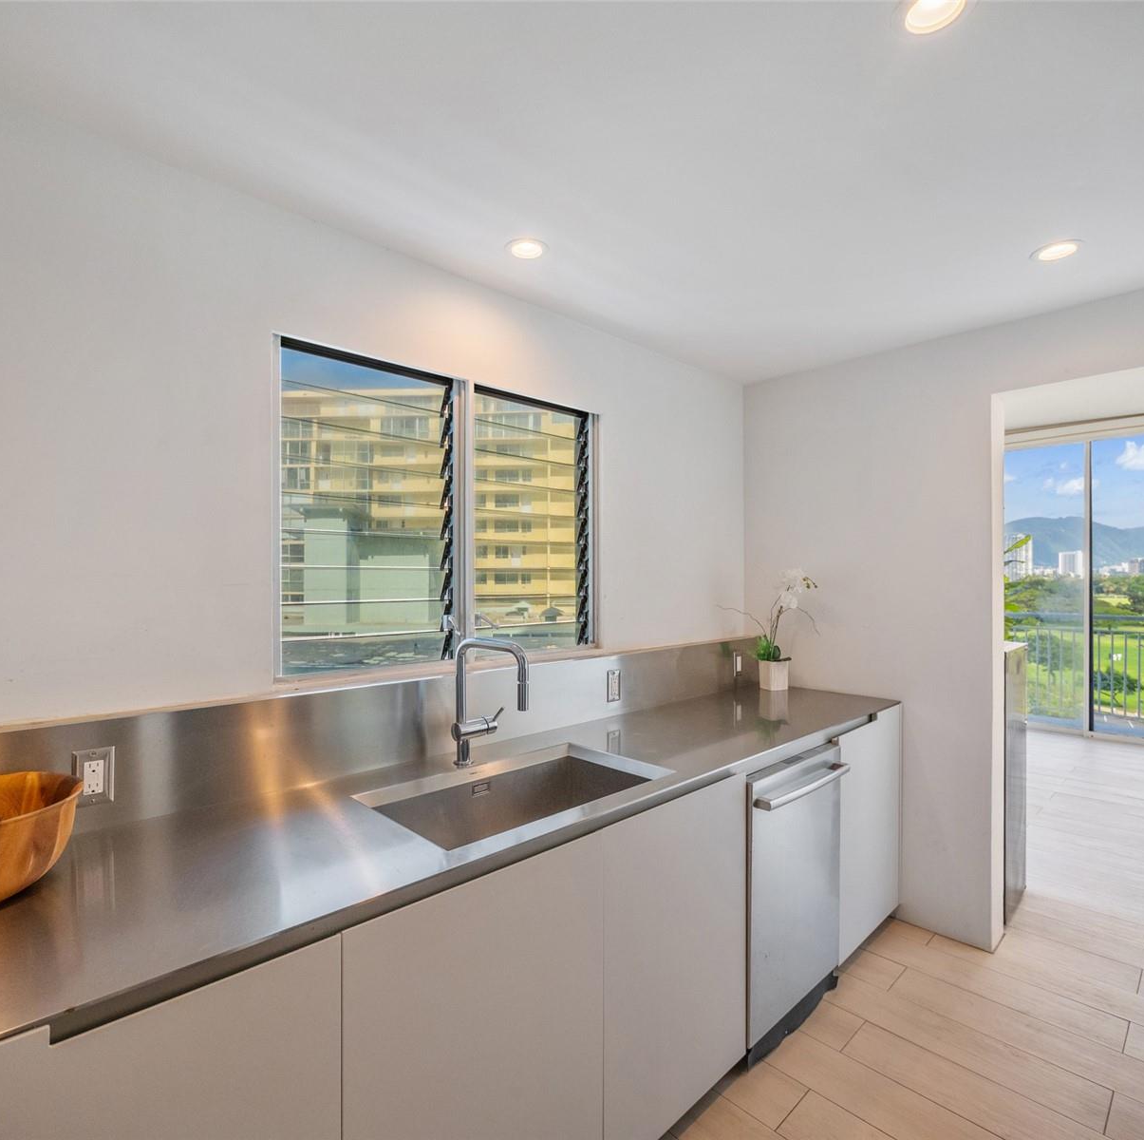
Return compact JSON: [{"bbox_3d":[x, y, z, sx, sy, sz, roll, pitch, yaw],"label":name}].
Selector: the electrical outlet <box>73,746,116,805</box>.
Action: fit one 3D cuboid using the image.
[{"bbox_3d":[-1.010,0.440,1.300,0.069,0.117,0.014,1,0,-42],"label":"electrical outlet"}]

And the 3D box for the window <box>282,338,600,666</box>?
[{"bbox_3d":[-0.370,-0.161,2.055,1.200,0.904,0.095,1,0,-42],"label":"window"}]

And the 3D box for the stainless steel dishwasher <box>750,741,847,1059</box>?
[{"bbox_3d":[0.562,1.039,2.205,0.597,0.859,0.624,1,0,-42],"label":"stainless steel dishwasher"}]

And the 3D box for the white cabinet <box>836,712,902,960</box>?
[{"bbox_3d":[0.976,1.000,2.626,0.572,0.880,0.605,1,0,-42],"label":"white cabinet"}]

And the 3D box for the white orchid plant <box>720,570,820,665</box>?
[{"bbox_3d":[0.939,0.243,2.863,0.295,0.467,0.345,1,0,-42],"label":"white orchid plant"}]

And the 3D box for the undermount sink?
[{"bbox_3d":[-0.124,0.659,1.578,0.716,0.220,0.408,1,0,-42],"label":"undermount sink"}]

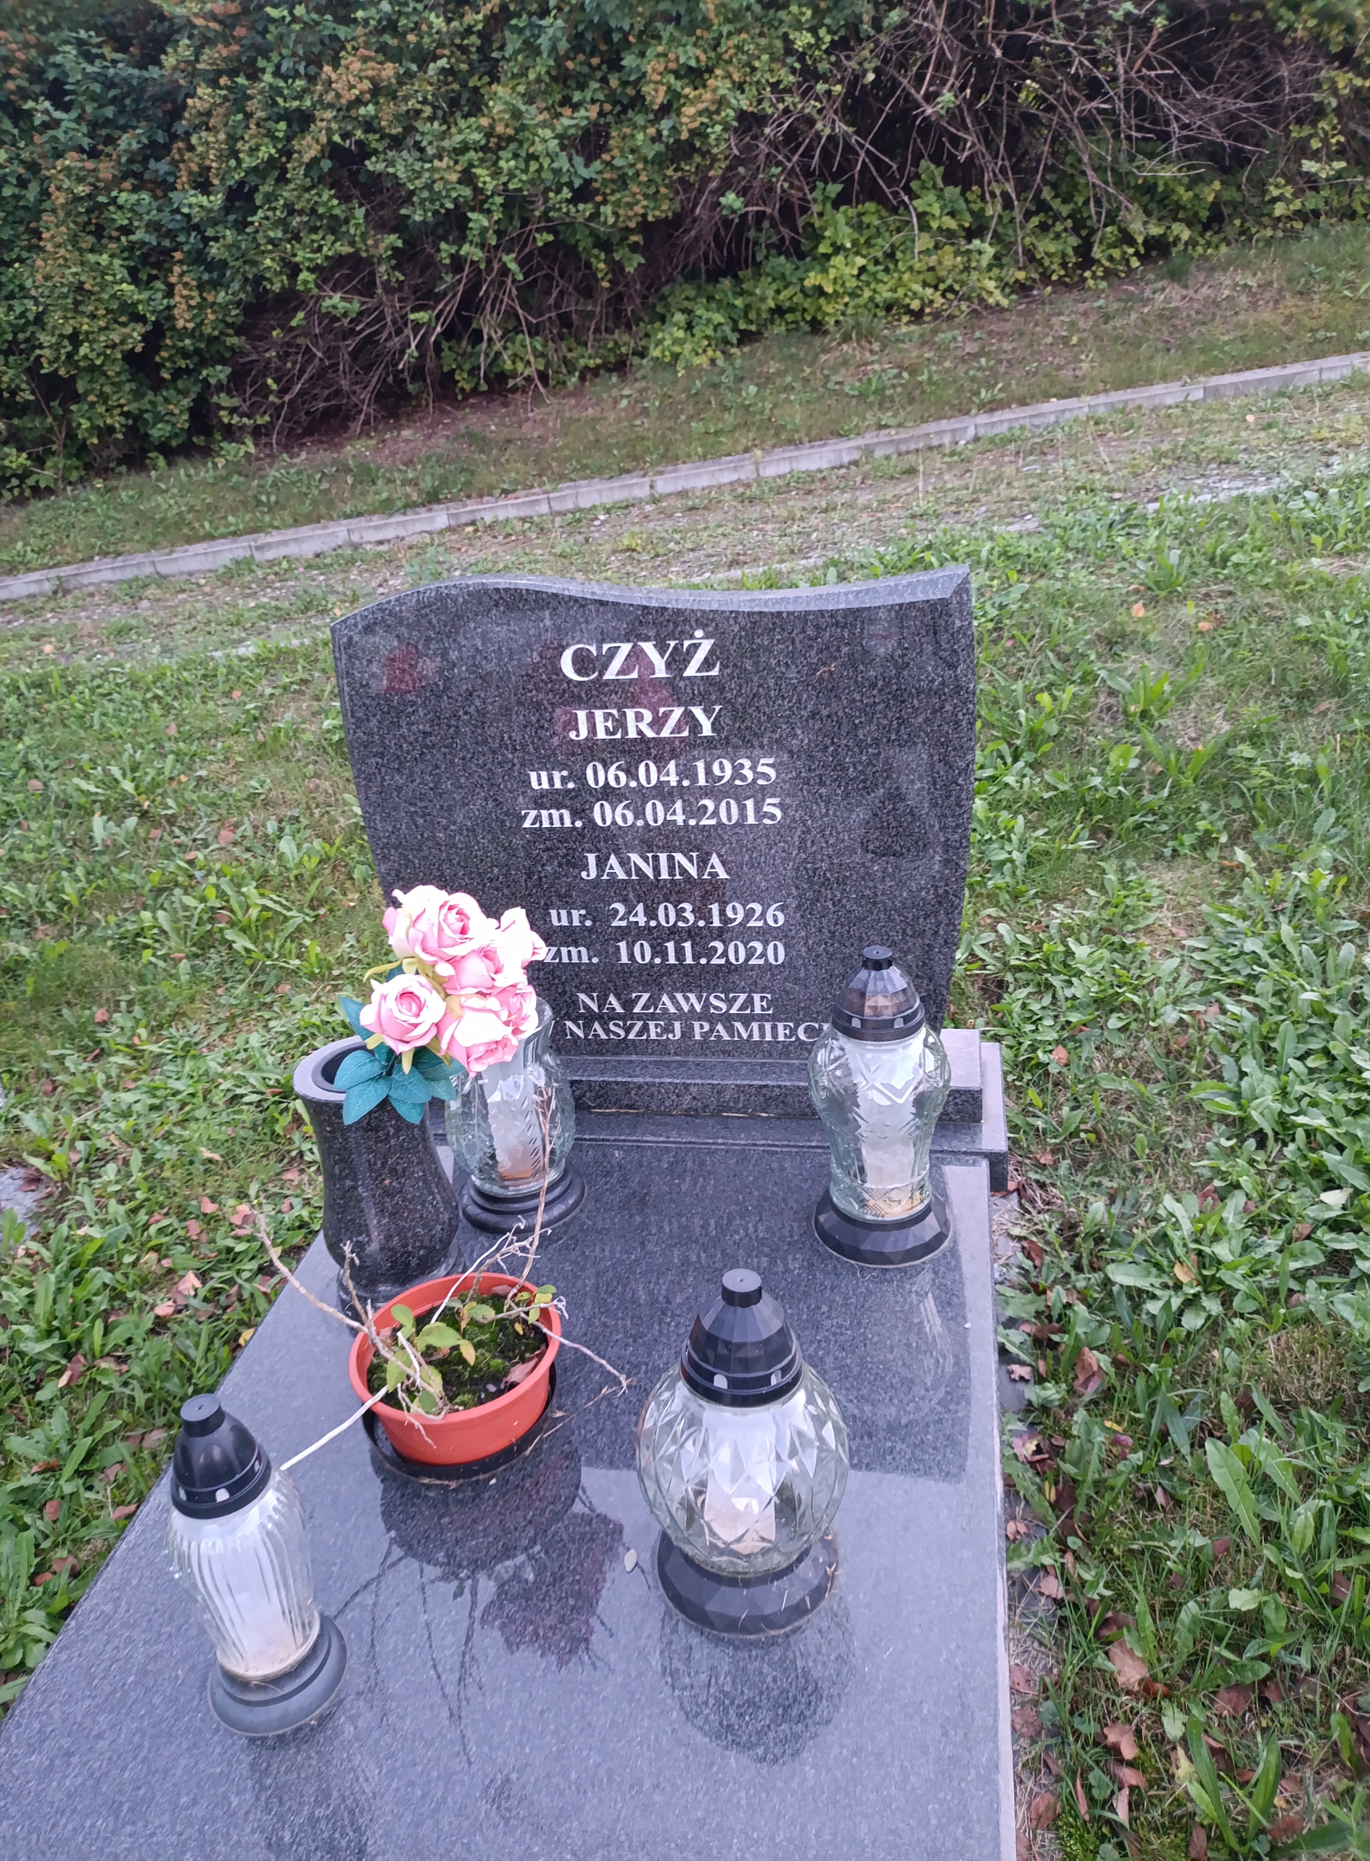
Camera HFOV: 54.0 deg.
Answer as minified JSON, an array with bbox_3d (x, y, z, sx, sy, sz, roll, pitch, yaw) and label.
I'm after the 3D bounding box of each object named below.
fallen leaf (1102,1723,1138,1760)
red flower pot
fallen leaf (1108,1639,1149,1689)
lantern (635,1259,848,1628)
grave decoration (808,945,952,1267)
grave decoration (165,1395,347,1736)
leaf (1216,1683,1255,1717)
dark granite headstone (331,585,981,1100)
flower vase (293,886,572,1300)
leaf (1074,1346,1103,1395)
[{"bbox_3d":[0.329,0.607,1.014,0.022,0.017,0.029,-16,27,-23],"label":"fallen leaf"},{"bbox_3d":[-0.206,0.408,1.244,0.195,0.106,0.195,0,25,11],"label":"red flower pot"},{"bbox_3d":[0.353,0.579,1.071,0.028,0.017,0.042,-5,24,-1],"label":"fallen leaf"},{"bbox_3d":[0.048,0.381,1.039,0.166,0.281,0.166,0,25,11],"label":"lantern"},{"bbox_3d":[0.206,0.171,1.413,0.152,0.331,0.152,0,25,11],"label":"grave decoration"},{"bbox_3d":[-0.321,0.446,0.976,0.105,0.270,0.105,0,25,11],"label":"grave decoration"},{"bbox_3d":[0.426,0.588,1.039,0.039,0.017,0.019,-18,27,-26],"label":"leaf"},{"bbox_3d":[-0.023,-0.125,1.639,0.730,0.609,0.083,0,25,11],"label":"dark granite headstone"},{"bbox_3d":[-0.251,0.172,1.346,0.282,0.451,0.175,0,25,11],"label":"flower vase"},{"bbox_3d":[0.410,0.441,1.366,0.028,0.017,0.061,3,26,17],"label":"leaf"}]

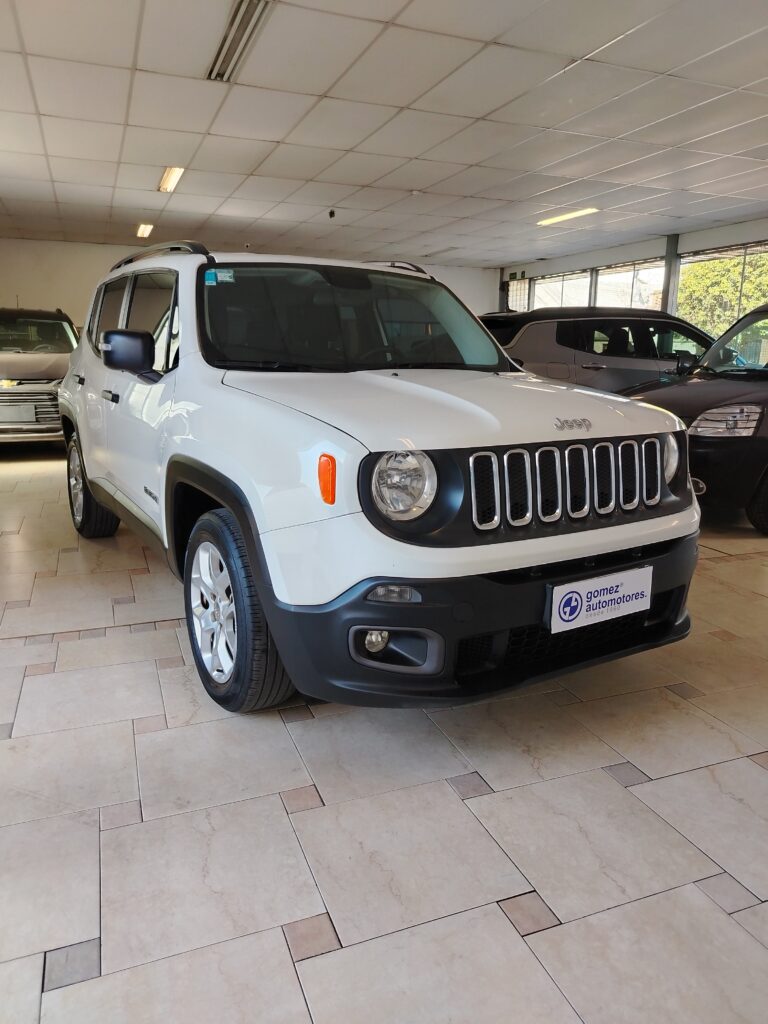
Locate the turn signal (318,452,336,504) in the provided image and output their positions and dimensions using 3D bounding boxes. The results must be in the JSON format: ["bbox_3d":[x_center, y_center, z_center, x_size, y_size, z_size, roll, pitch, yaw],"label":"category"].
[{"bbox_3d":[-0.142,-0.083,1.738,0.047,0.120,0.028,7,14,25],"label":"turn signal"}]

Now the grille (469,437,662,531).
[{"bbox_3d":[0.563,-0.094,2.081,0.800,0.220,0.080,-7,9,-32],"label":"grille"}]

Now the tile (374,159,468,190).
[{"bbox_3d":[0.326,-3.336,7.045,0.605,0.020,1.210,-4,14,-21],"label":"tile"}]

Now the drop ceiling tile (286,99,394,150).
[{"bbox_3d":[-0.354,-2.979,5.474,0.605,0.022,1.206,-5,14,-21],"label":"drop ceiling tile"}]

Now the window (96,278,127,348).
[{"bbox_3d":[-1.351,-0.956,3.525,0.050,0.400,0.660,7,7,-33],"label":"window"}]

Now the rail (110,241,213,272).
[{"bbox_3d":[-1.197,-1.264,3.625,0.080,0.115,1.820,-7,15,-31],"label":"rail"}]

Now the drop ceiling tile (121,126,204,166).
[{"bbox_3d":[-1.929,-3.140,6.103,0.602,0.025,1.210,-4,14,-21],"label":"drop ceiling tile"}]

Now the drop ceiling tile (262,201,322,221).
[{"bbox_3d":[-1.136,-3.768,8.944,0.602,0.025,1.210,-4,14,-21],"label":"drop ceiling tile"}]

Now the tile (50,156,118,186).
[{"bbox_3d":[-2.950,-3.353,7.002,0.605,0.022,1.206,-5,14,-21],"label":"tile"}]

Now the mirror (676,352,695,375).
[{"bbox_3d":[2.812,-1.380,6.600,0.120,0.200,0.200,-3,13,-17],"label":"mirror"}]

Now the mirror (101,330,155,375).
[{"bbox_3d":[-0.948,-0.599,2.661,0.195,0.165,0.125,-7,15,-31],"label":"mirror"}]

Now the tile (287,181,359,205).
[{"bbox_3d":[-0.688,-3.519,7.857,0.602,0.025,1.210,-4,14,-21],"label":"tile"}]

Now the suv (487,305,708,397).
[{"bbox_3d":[2.614,-1.476,8.172,4.400,1.640,1.840,-4,14,-18],"label":"suv"}]

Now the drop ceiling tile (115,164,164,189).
[{"bbox_3d":[-2.451,-3.384,7.161,0.444,0.025,1.210,-4,14,-21],"label":"drop ceiling tile"}]

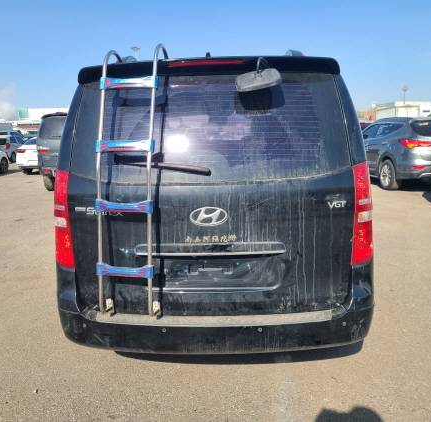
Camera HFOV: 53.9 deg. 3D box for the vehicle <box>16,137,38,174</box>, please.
[{"bbox_3d":[-6.216,-2.381,17.533,1.820,1.450,4.600,-1,11,3],"label":"vehicle"}]

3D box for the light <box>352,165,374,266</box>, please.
[{"bbox_3d":[0.830,0.024,2.378,0.160,0.570,0.220,-1,11,3],"label":"light"}]

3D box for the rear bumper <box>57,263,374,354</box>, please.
[{"bbox_3d":[-0.007,0.536,2.483,1.860,0.460,0.420,-1,11,3],"label":"rear bumper"}]

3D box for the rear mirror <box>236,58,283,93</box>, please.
[{"bbox_3d":[0.204,-0.693,2.144,0.240,0.140,0.070,-8,-29,0],"label":"rear mirror"}]

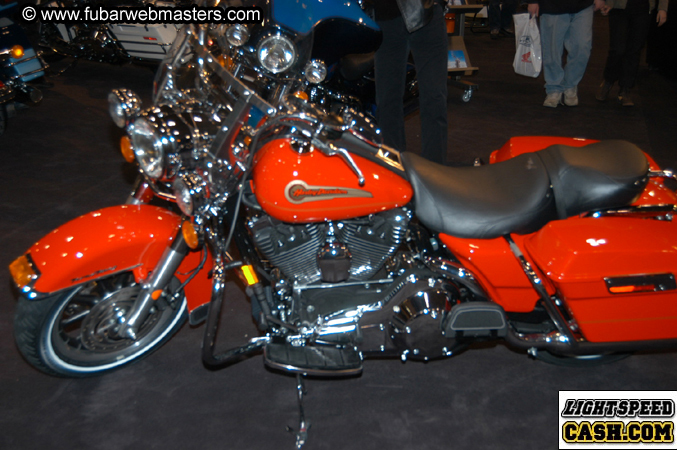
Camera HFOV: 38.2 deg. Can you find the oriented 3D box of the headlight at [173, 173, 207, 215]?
[{"bbox_3d":[-0.389,-0.085,2.670,0.110,0.120,0.120,-19,50,-30],"label":"headlight"}]

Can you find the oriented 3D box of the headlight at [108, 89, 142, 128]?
[{"bbox_3d":[-0.622,-0.348,2.903,0.110,0.120,0.120,-19,50,-30],"label":"headlight"}]

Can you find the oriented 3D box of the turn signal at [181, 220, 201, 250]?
[{"bbox_3d":[-0.403,0.024,2.781,0.060,0.087,0.087,-19,50,-30],"label":"turn signal"}]

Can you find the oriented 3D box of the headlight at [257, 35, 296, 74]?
[{"bbox_3d":[-0.299,-0.834,4.726,0.193,0.193,0.100,23,21,-19],"label":"headlight"}]

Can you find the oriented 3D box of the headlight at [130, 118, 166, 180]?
[{"bbox_3d":[-0.512,-0.223,2.772,0.100,0.190,0.190,-19,50,-30],"label":"headlight"}]

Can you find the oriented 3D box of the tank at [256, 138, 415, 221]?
[{"bbox_3d":[-0.032,-0.167,2.985,0.500,0.240,0.340,0,31,-10],"label":"tank"}]

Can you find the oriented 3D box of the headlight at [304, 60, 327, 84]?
[{"bbox_3d":[-0.113,-0.758,4.788,0.120,0.120,0.100,23,21,-19],"label":"headlight"}]

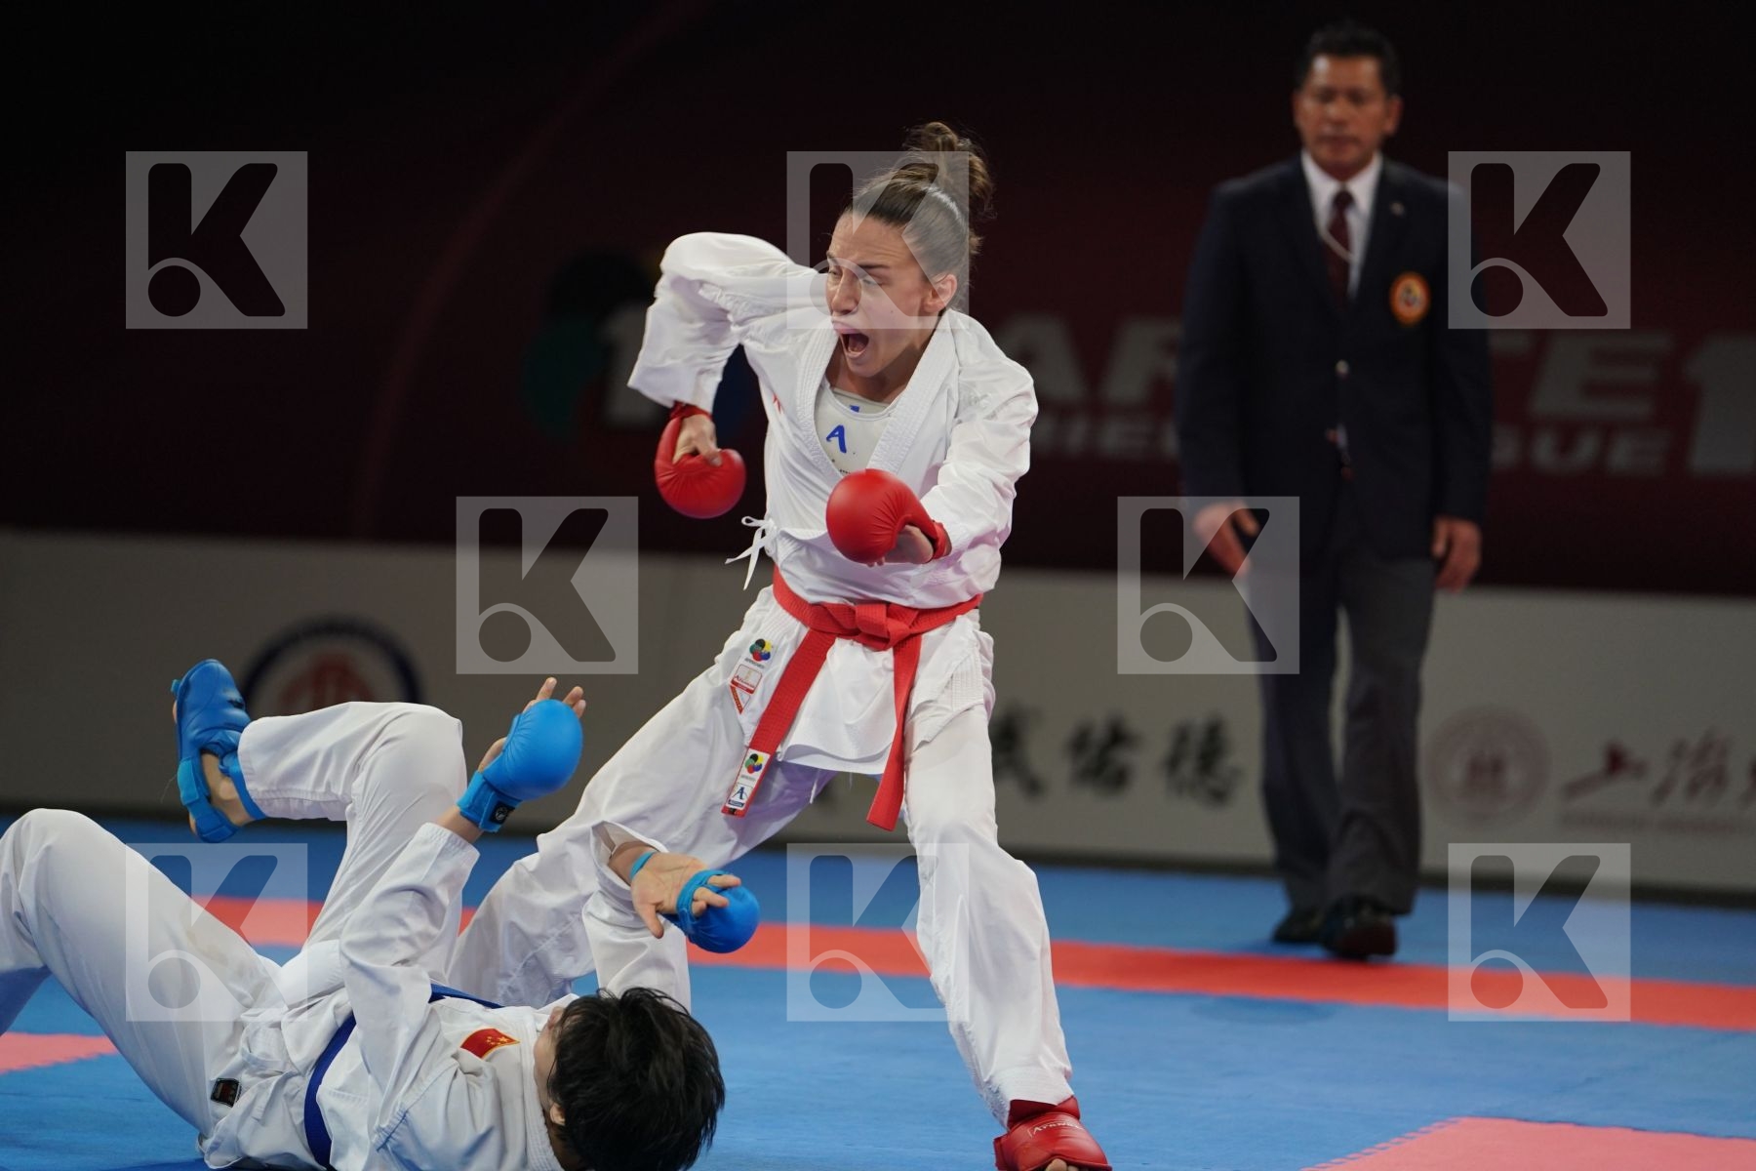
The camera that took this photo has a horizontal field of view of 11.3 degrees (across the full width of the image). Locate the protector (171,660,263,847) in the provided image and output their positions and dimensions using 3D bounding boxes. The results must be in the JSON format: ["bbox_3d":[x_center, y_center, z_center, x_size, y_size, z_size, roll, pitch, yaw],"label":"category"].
[{"bbox_3d":[-0.884,0.220,11.850,0.115,0.245,0.100,-2,0,9],"label":"protector"}]

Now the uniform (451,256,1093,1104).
[{"bbox_3d":[-0.166,0.133,12.450,0.900,1.200,0.750,2,2,11],"label":"uniform"}]

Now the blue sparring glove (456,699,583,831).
[{"bbox_3d":[-0.454,0.233,11.400,0.105,0.190,0.095,40,6,-24],"label":"blue sparring glove"}]

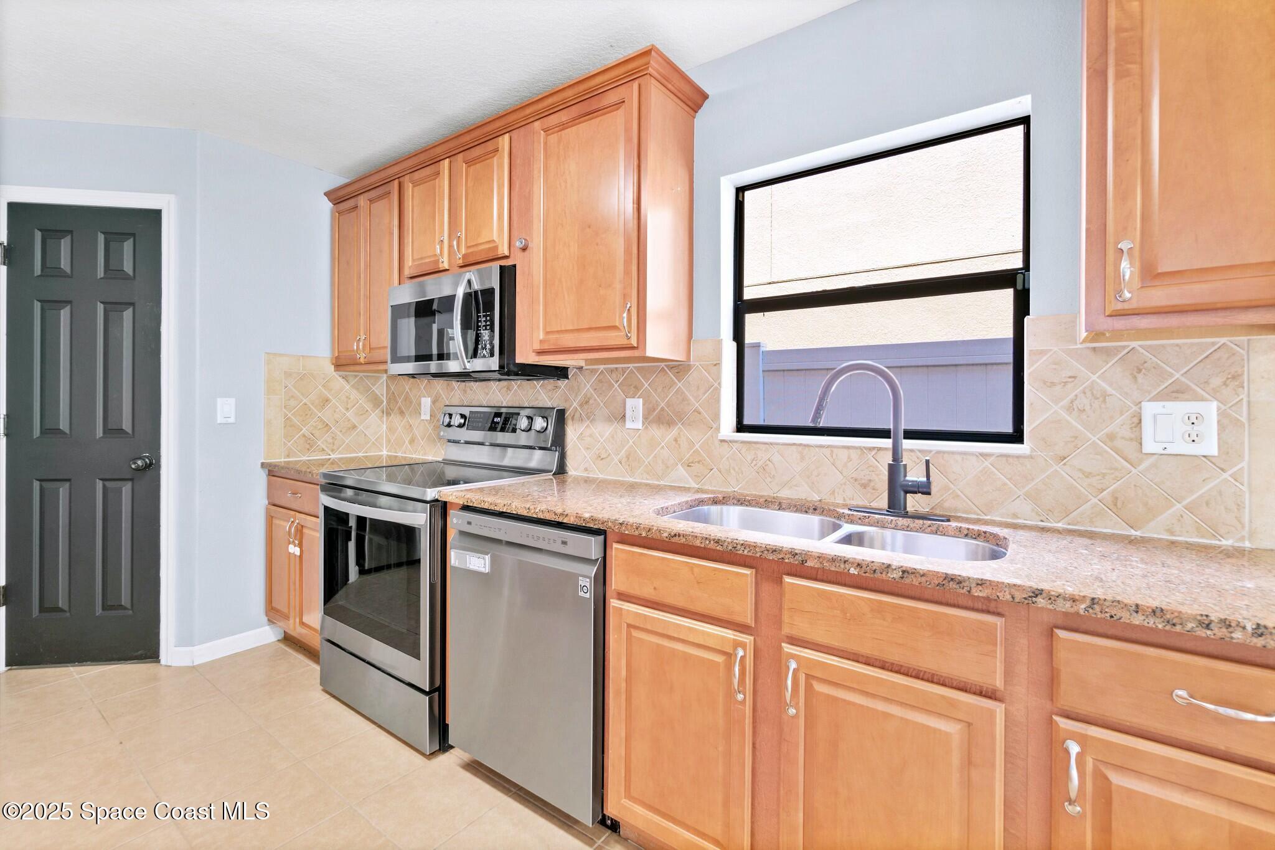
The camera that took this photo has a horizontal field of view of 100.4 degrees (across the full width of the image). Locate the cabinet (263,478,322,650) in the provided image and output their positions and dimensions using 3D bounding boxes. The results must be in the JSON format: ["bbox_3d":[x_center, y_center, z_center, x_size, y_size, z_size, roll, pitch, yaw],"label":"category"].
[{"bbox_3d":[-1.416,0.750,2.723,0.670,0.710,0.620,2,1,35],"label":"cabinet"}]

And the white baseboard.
[{"bbox_3d":[-1.972,1.055,2.569,0.085,0.085,0.440,2,1,35],"label":"white baseboard"}]

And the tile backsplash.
[{"bbox_3d":[-0.215,-0.043,1.882,3.550,0.540,0.630,2,1,35],"label":"tile backsplash"}]

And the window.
[{"bbox_3d":[0.766,-0.427,1.809,0.905,0.945,0.070,2,1,35],"label":"window"}]

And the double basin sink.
[{"bbox_3d":[0.459,0.375,1.354,0.810,0.200,0.460,2,1,35],"label":"double basin sink"}]

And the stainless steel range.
[{"bbox_3d":[-0.839,0.521,2.281,0.762,1.204,0.690,2,1,35],"label":"stainless steel range"}]

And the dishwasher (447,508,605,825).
[{"bbox_3d":[-0.190,0.695,1.810,0.603,0.840,0.610,2,1,35],"label":"dishwasher"}]

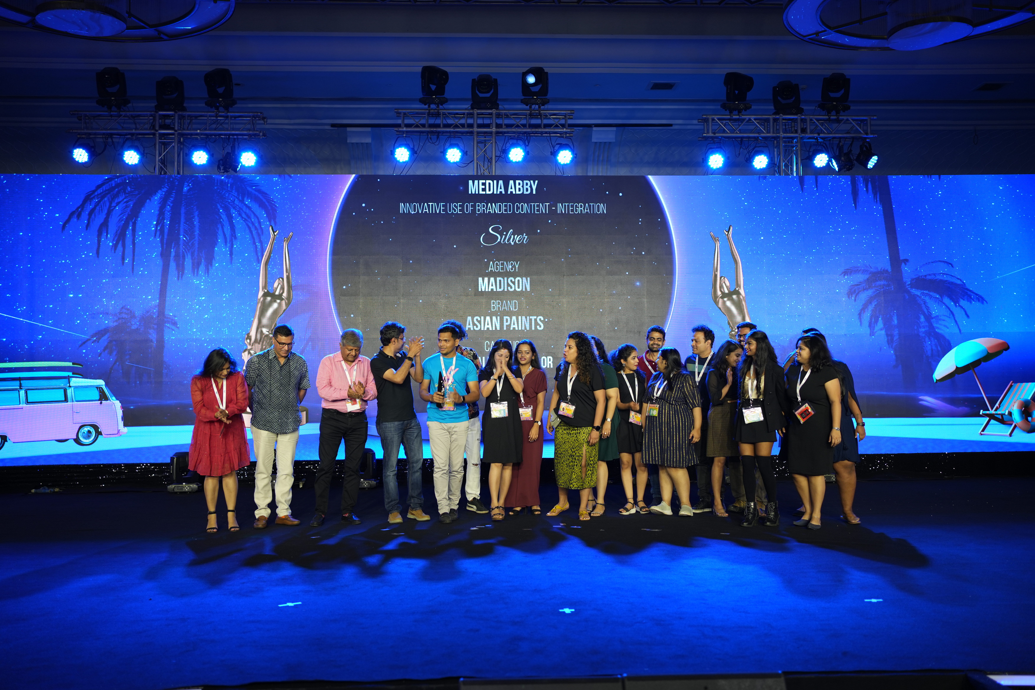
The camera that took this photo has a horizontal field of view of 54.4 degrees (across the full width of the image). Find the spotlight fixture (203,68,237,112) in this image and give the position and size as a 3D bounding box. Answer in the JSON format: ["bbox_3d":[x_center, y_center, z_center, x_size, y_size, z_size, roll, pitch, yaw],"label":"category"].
[{"bbox_3d":[-3.782,-3.240,12.793,0.360,0.500,0.320,-1,-2,15],"label":"spotlight fixture"}]

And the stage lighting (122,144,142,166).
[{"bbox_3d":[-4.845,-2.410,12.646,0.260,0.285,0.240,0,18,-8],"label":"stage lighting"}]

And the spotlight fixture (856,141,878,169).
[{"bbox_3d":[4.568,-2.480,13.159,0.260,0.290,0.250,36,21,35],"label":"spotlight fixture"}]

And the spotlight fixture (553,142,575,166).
[{"bbox_3d":[0.591,-2.449,12.931,0.250,0.260,0.240,0,18,-8],"label":"spotlight fixture"}]

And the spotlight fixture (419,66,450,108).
[{"bbox_3d":[-1.062,-3.295,12.830,0.360,0.450,0.350,-2,-3,41],"label":"spotlight fixture"}]

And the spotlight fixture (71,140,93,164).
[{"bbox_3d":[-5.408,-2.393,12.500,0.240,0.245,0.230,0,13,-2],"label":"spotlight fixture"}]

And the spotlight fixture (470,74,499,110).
[{"bbox_3d":[-0.422,-3.242,12.920,0.360,0.430,0.340,0,-2,-2],"label":"spotlight fixture"}]

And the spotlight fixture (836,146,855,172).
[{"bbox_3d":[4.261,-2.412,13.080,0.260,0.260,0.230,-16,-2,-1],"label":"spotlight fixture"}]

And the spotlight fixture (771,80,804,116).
[{"bbox_3d":[3.547,-3.240,13.204,0.370,0.430,0.310,-1,-2,4],"label":"spotlight fixture"}]

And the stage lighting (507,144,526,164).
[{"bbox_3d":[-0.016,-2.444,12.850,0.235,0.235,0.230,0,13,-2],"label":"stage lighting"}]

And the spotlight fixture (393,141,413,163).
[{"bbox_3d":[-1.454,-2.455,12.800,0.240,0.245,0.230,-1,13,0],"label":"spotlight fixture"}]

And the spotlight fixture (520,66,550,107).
[{"bbox_3d":[0.224,-3.293,12.860,0.350,0.450,0.360,-1,-2,22],"label":"spotlight fixture"}]

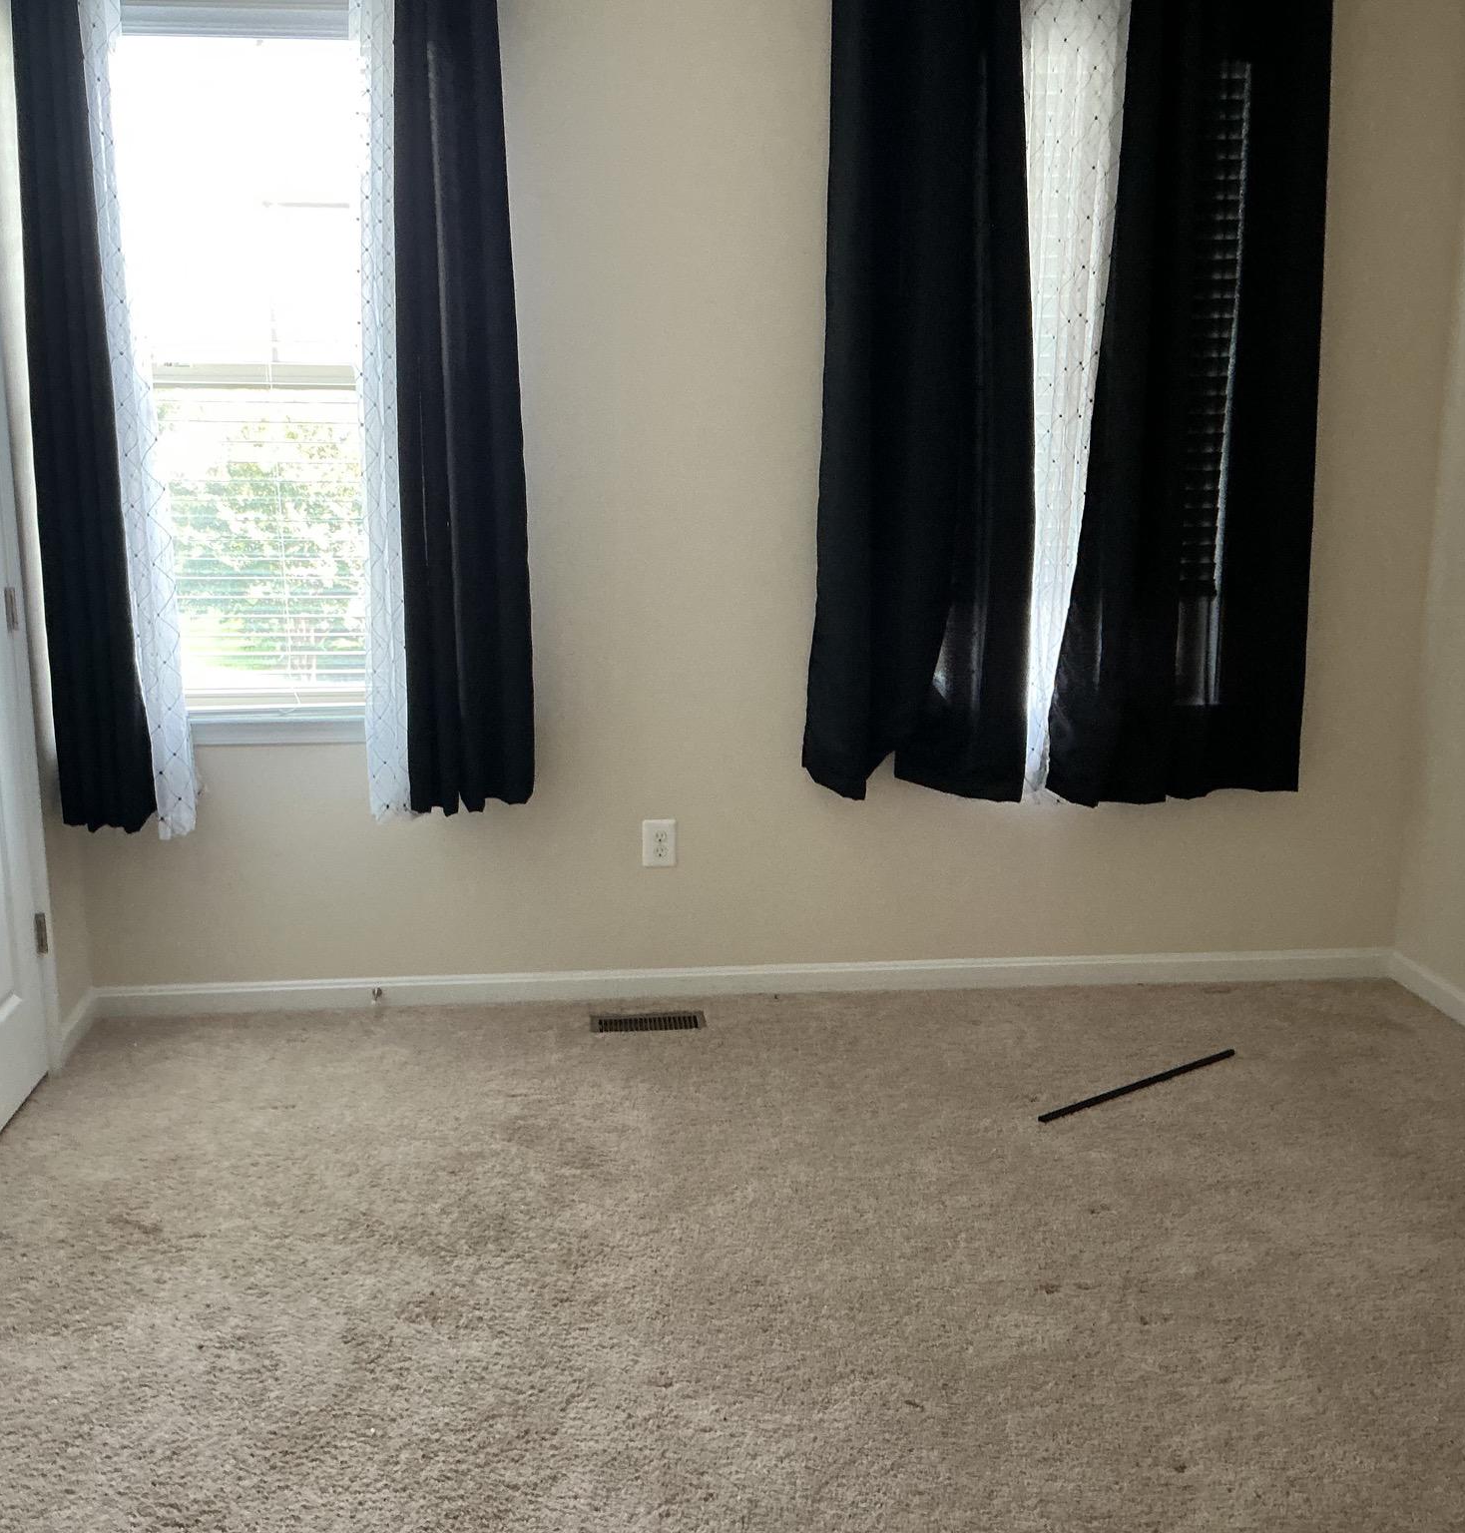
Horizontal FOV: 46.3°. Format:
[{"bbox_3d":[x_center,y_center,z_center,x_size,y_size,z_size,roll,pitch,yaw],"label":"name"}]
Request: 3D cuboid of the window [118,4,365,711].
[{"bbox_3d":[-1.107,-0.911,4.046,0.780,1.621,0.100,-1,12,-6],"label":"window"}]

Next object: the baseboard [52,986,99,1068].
[{"bbox_3d":[-1.578,0.618,4.110,0.017,0.082,0.355,-1,12,-6],"label":"baseboard"}]

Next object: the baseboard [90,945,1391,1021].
[{"bbox_3d":[0.092,0.553,4.450,3.398,0.082,0.018,-1,12,-6],"label":"baseboard"}]

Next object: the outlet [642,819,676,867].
[{"bbox_3d":[-0.185,0.197,4.345,0.079,0.120,0.012,-1,12,-6],"label":"outlet"}]

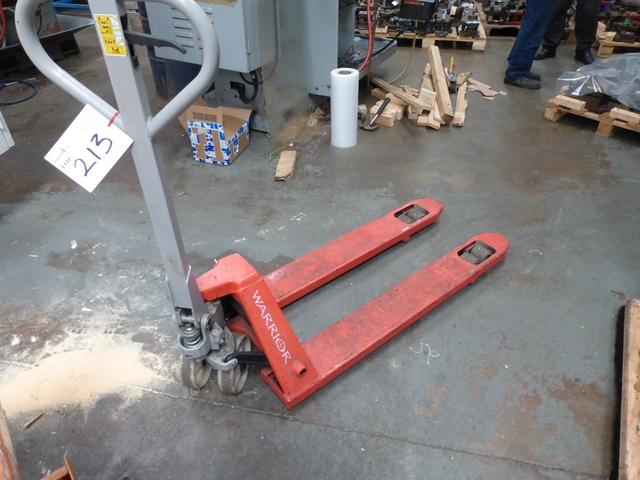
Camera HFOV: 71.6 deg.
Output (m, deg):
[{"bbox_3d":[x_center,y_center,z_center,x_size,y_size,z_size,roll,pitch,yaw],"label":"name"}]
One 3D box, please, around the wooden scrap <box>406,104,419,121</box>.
[{"bbox_3d":[0.707,-0.962,3.353,0.070,0.056,0.130,5,39,9],"label":"wooden scrap"}]

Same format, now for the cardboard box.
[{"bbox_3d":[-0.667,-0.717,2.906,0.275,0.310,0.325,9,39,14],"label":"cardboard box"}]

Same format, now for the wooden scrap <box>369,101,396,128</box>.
[{"bbox_3d":[0.471,-0.921,3.305,0.190,0.066,0.150,21,44,27],"label":"wooden scrap"}]

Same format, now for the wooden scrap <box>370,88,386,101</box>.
[{"bbox_3d":[0.504,-1.218,3.699,0.075,0.046,0.160,-25,43,-26],"label":"wooden scrap"}]

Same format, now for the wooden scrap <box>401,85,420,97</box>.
[{"bbox_3d":[0.764,-1.263,3.748,0.080,0.035,0.190,-27,44,-28],"label":"wooden scrap"}]

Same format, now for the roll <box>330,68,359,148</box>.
[{"bbox_3d":[0.164,-0.860,2.918,0.175,0.468,0.175,-1,38,1],"label":"roll"}]

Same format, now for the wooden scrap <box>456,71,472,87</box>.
[{"bbox_3d":[1.251,-1.392,3.863,0.080,0.045,0.280,15,41,21],"label":"wooden scrap"}]

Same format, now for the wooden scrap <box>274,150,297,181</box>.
[{"bbox_3d":[-0.207,-0.467,2.793,0.112,0.028,0.345,0,38,2],"label":"wooden scrap"}]

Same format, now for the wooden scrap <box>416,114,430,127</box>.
[{"bbox_3d":[0.765,-0.883,3.277,0.068,0.022,0.155,7,39,12],"label":"wooden scrap"}]

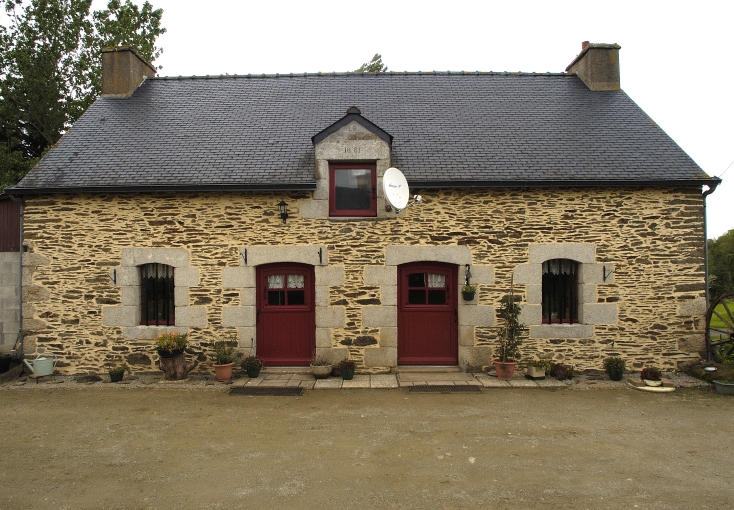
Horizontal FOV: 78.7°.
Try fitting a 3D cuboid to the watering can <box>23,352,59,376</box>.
[{"bbox_3d":[-5.090,1.708,6.980,0.470,0.370,0.190,0,-1,-18],"label":"watering can"}]

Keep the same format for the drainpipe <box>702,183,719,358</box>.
[{"bbox_3d":[6.142,0.295,8.000,0.300,3.180,0.250,0,0,0],"label":"drainpipe"}]

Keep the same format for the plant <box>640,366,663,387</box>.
[{"bbox_3d":[4.130,1.767,6.480,0.310,0.280,0.310,-1,-1,0],"label":"plant"}]

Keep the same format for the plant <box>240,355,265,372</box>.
[{"bbox_3d":[-2.014,1.909,7.870,0.440,0.320,0.400,0,0,0],"label":"plant"}]

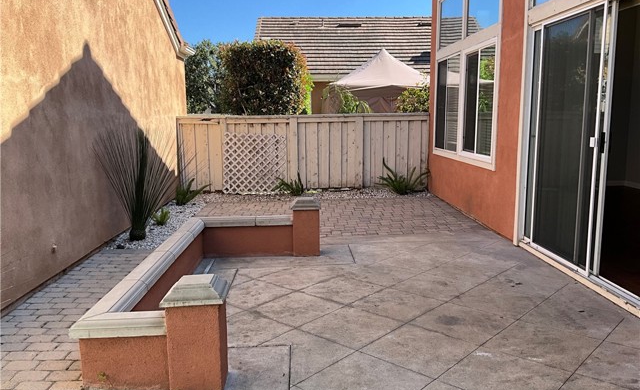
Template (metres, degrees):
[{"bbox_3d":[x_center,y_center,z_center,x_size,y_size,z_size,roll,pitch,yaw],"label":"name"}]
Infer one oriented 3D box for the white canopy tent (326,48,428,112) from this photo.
[{"bbox_3d":[1.701,-2.288,14.522,3.000,3.267,3.000,0,8,-2],"label":"white canopy tent"}]

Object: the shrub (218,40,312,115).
[{"bbox_3d":[-1.174,-1.761,11.769,2.050,3.100,1.700,0,8,-2],"label":"shrub"}]

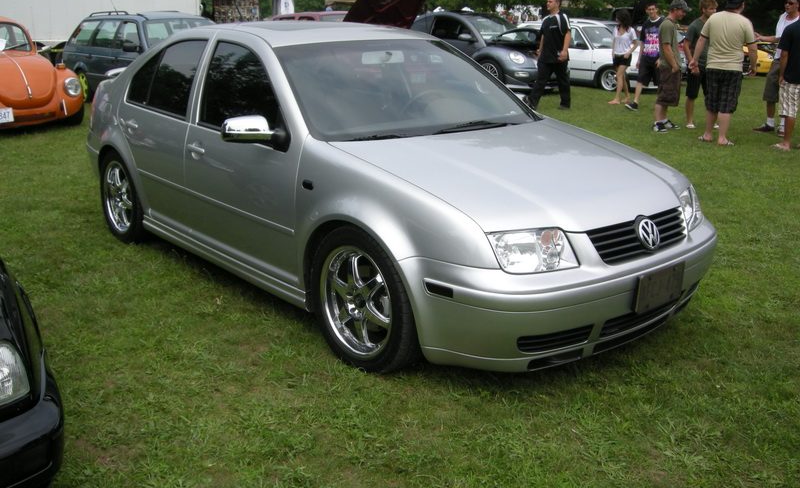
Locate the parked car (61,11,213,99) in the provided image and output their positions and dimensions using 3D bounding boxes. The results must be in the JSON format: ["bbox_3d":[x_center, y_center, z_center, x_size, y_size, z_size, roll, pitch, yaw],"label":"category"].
[{"bbox_3d":[-3.680,-2.890,13.200,1.720,1.500,4.570,-13,21,-40],"label":"parked car"}]

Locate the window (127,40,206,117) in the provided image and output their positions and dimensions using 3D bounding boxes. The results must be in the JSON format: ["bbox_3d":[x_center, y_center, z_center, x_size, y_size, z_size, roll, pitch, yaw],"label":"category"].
[{"bbox_3d":[-1.334,-0.978,4.789,0.070,0.440,0.840,21,-1,-42],"label":"window"}]

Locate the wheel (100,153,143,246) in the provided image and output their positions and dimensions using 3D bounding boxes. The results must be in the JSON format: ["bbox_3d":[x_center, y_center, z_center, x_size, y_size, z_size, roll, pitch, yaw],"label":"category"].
[{"bbox_3d":[-1.703,-0.303,5.389,0.220,0.610,0.610,-13,21,-37],"label":"wheel"}]

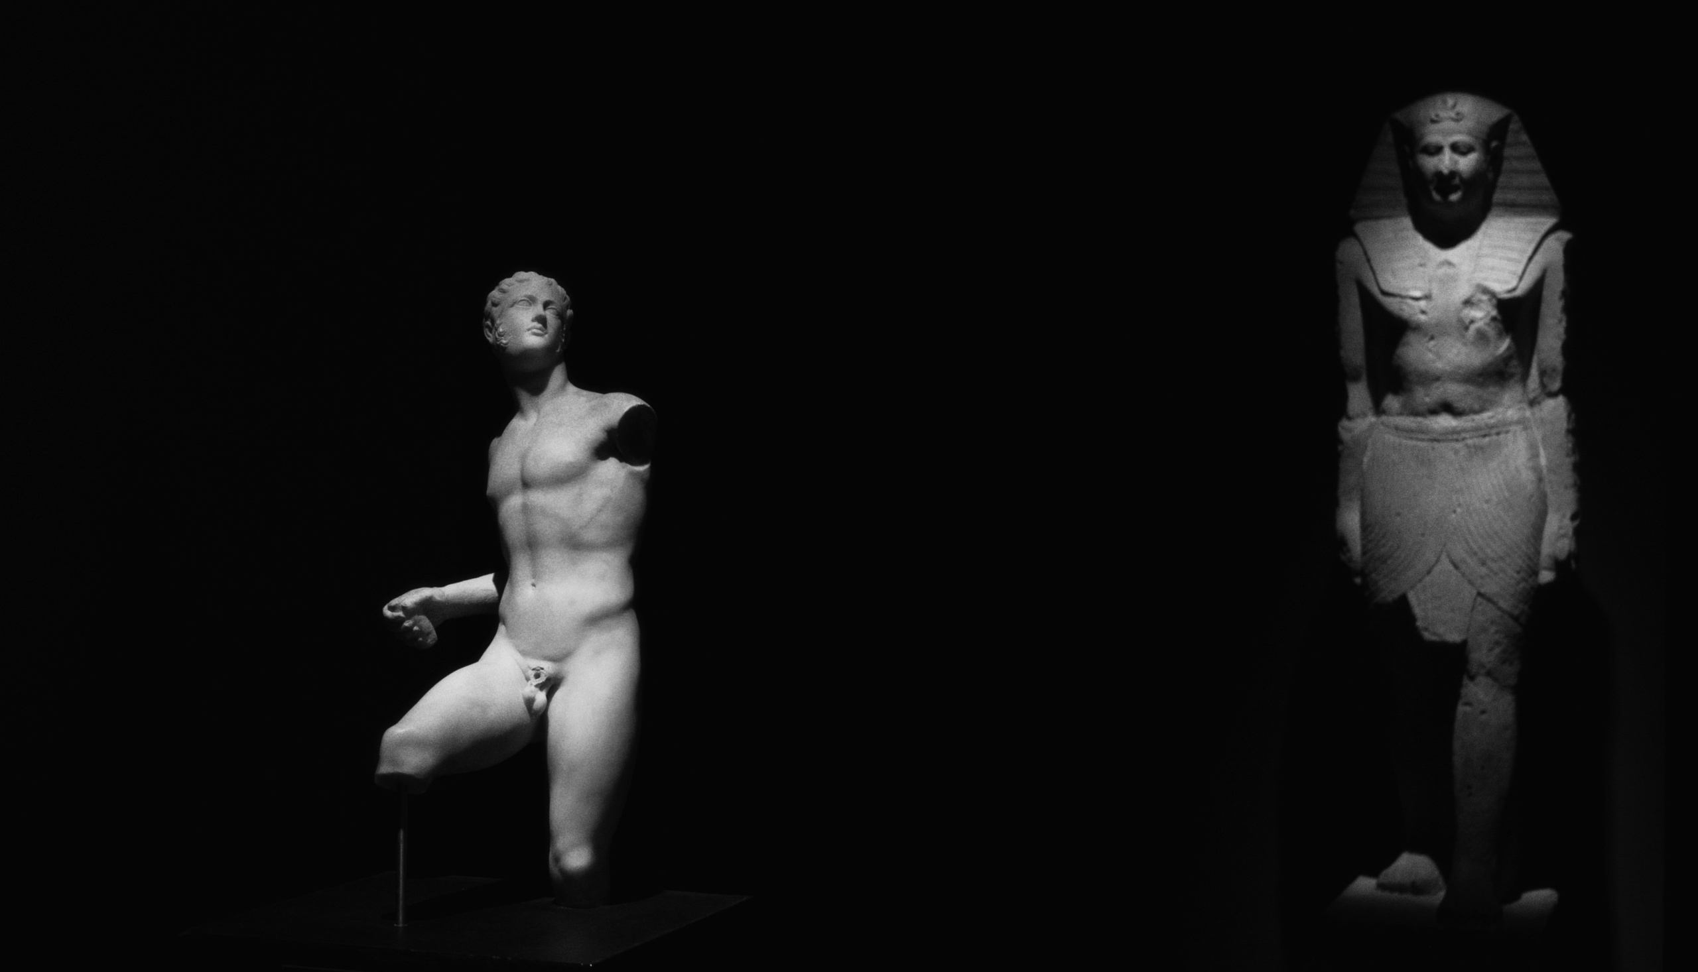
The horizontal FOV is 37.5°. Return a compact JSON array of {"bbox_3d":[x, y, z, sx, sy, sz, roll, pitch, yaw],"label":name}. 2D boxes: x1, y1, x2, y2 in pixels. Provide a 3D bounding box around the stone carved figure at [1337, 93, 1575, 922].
[{"bbox_3d":[1.310,0.019,5.410,0.515,1.750,0.600,0,1,20],"label":"stone carved figure"}]

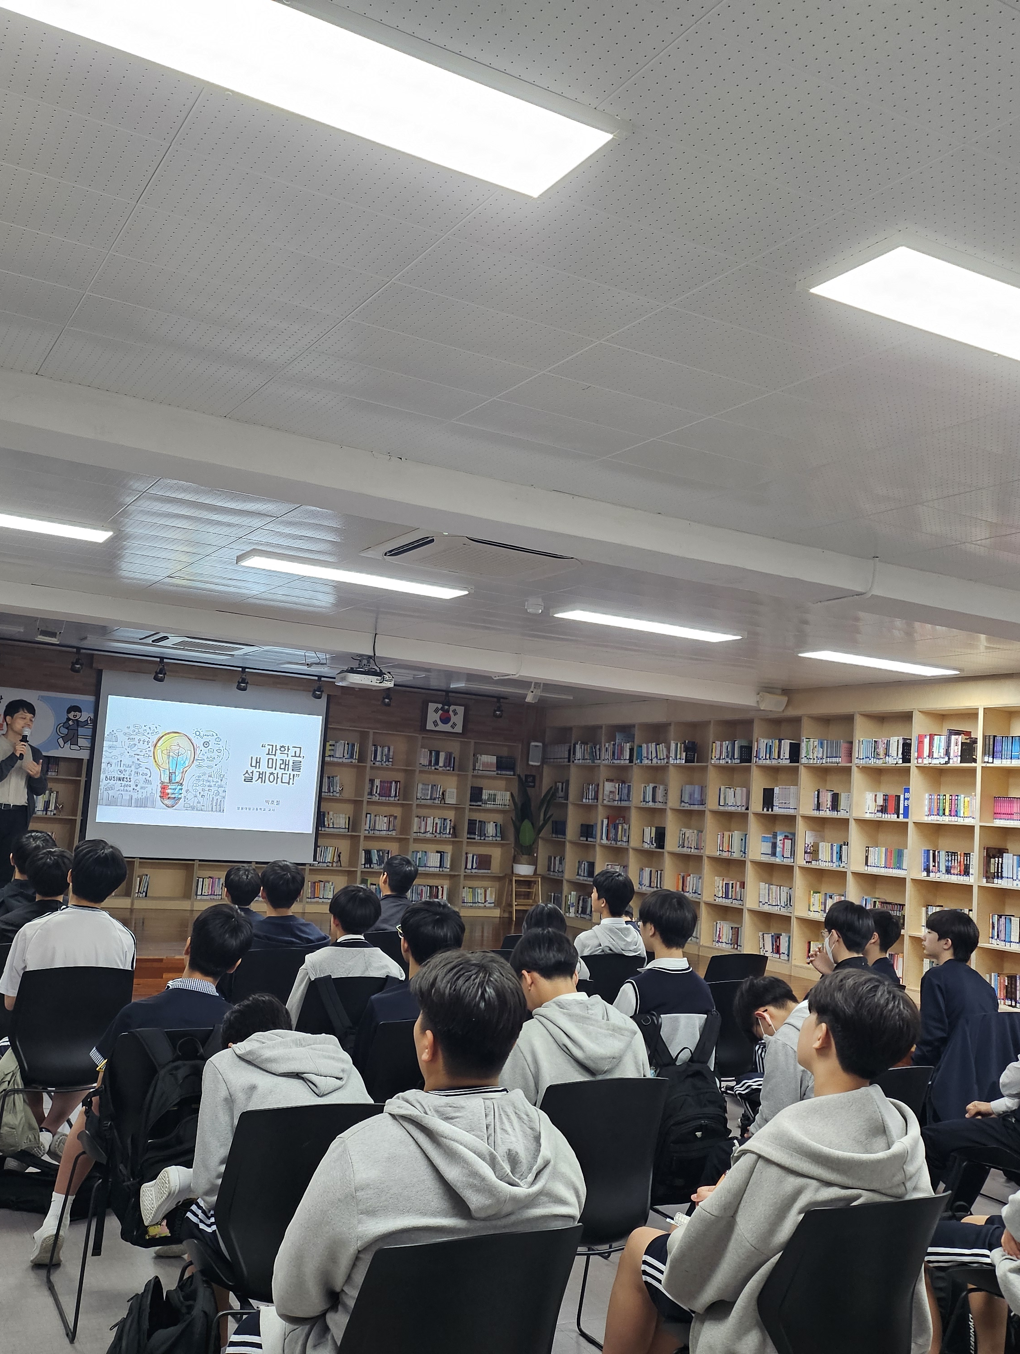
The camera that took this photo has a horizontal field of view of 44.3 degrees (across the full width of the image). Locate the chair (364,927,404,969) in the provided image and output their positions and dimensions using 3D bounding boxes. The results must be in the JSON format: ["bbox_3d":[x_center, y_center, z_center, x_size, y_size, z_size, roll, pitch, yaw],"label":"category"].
[{"bbox_3d":[-0.745,1.762,6.765,0.500,0.820,0.530,7,-7,-29],"label":"chair"}]

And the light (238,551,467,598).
[{"bbox_3d":[-0.819,-0.555,6.846,1.270,0.045,0.295,7,-7,-28],"label":"light"}]

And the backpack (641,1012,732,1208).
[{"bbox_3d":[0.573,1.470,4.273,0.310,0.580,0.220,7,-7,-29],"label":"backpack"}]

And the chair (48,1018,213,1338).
[{"bbox_3d":[-1.124,1.508,3.947,0.500,0.860,0.560,7,-7,-29],"label":"chair"}]

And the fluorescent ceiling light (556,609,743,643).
[{"bbox_3d":[0.849,-0.324,7.555,1.230,0.050,0.280,7,-7,-29],"label":"fluorescent ceiling light"}]

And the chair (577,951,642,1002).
[{"bbox_3d":[0.400,1.904,6.683,0.500,0.860,0.560,7,-7,-29],"label":"chair"}]

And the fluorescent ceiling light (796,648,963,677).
[{"bbox_3d":[2.519,-0.112,8.466,1.230,0.050,0.280,7,-7,-29],"label":"fluorescent ceiling light"}]

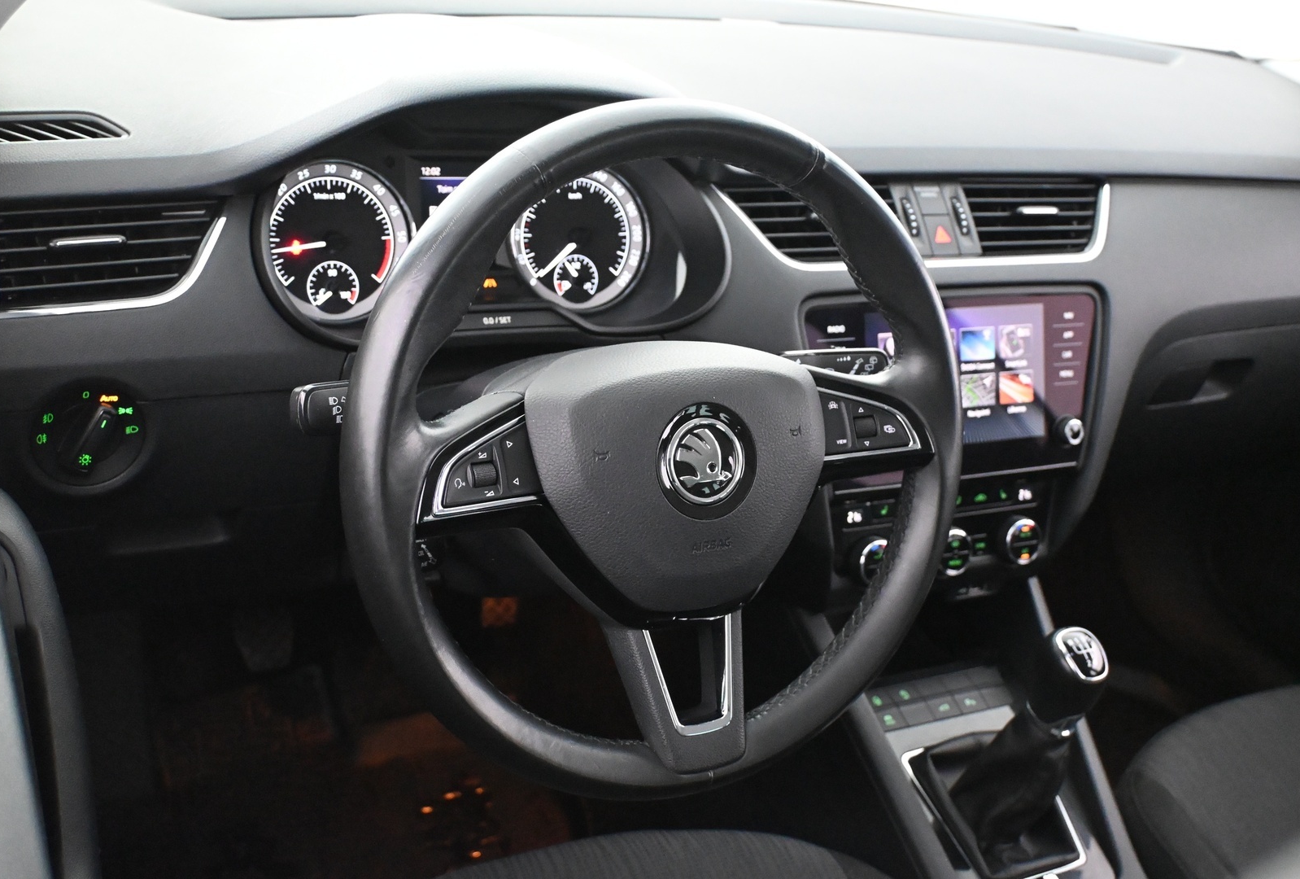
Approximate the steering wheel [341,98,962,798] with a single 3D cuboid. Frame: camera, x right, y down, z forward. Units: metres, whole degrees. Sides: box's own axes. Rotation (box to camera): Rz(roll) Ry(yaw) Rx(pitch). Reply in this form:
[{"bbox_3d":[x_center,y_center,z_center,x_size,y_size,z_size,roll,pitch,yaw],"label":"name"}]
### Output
[{"bbox_3d":[0.012,0.008,0.764,0.370,0.370,0.090,-7,9,-28],"label":"steering wheel"}]

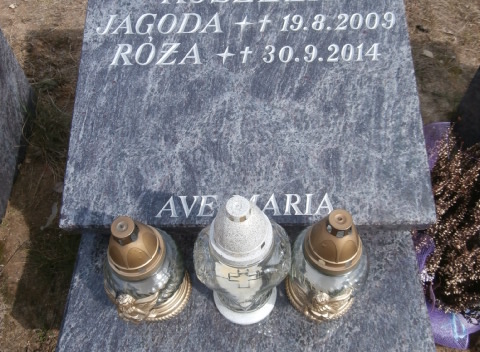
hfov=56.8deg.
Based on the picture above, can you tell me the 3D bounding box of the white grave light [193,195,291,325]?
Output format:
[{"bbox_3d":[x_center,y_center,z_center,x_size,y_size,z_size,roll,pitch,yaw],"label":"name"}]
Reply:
[{"bbox_3d":[0.003,0.107,0.571,0.122,0.284,0.122,-3,57,0],"label":"white grave light"}]

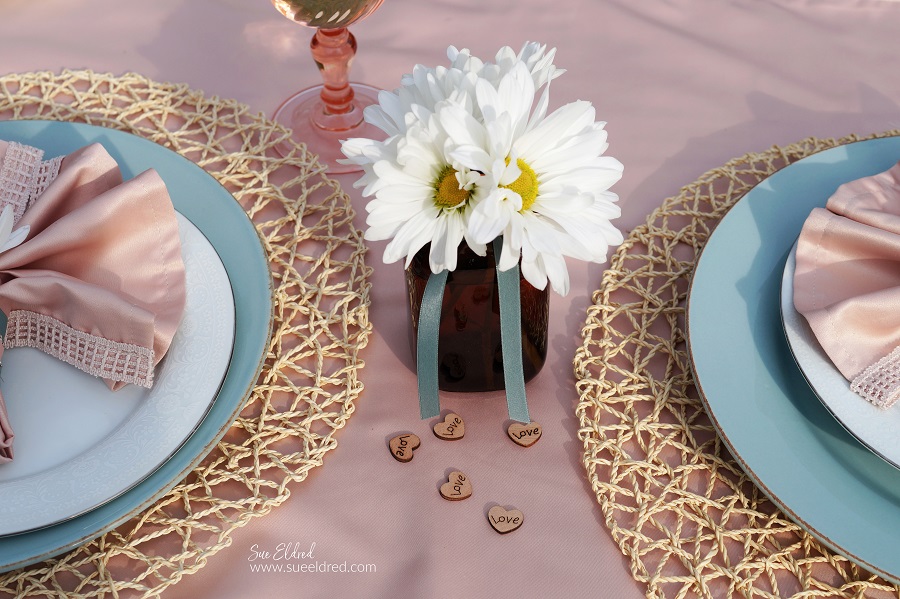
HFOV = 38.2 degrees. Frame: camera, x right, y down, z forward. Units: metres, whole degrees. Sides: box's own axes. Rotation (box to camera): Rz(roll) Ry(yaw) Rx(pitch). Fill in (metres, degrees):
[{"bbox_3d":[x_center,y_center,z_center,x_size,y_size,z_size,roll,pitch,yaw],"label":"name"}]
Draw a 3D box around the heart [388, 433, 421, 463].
[{"bbox_3d":[-0.022,0.071,0.624,0.015,0.003,0.016,19,52,16],"label":"heart"}]

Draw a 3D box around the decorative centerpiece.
[{"bbox_3d":[0.015,-0.034,0.610,0.125,0.162,0.112,0,49,0],"label":"decorative centerpiece"}]

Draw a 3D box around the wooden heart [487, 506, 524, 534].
[{"bbox_3d":[0.025,0.102,0.597,0.016,0.003,0.015,7,49,6],"label":"wooden heart"}]

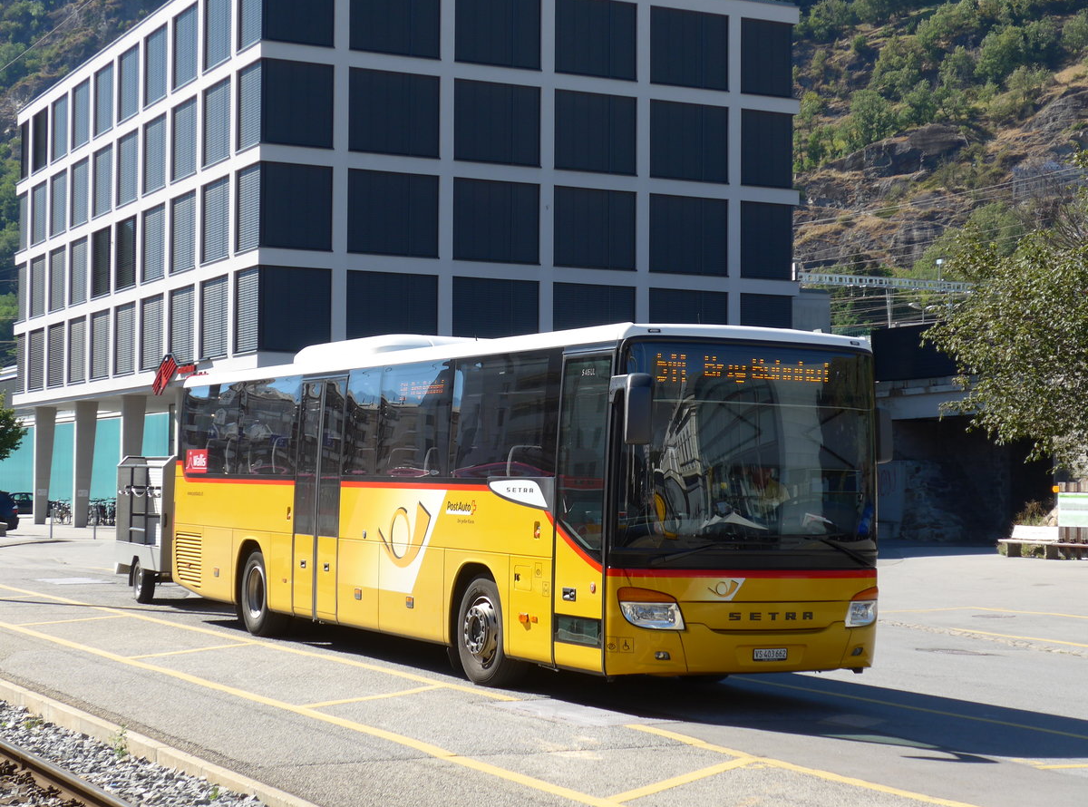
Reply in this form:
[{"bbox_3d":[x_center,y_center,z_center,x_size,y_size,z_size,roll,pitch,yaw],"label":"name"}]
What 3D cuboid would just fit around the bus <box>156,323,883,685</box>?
[{"bbox_3d":[-0.888,0.934,21.615,2.550,3.300,12.200,2,-2,-26],"label":"bus"}]

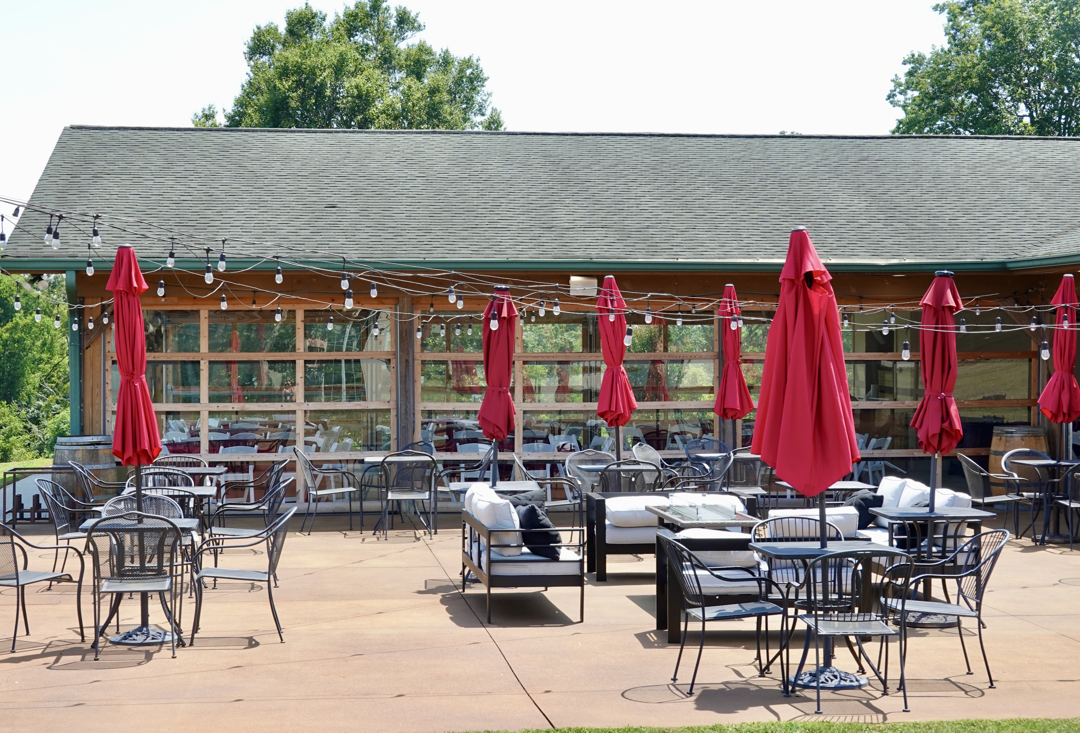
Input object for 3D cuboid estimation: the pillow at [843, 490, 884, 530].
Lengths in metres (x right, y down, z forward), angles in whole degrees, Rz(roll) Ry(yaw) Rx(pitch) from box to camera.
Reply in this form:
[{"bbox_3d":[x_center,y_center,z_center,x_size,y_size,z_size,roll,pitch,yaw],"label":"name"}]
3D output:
[{"bbox_3d":[2.620,1.165,14.800,0.140,0.370,0.390,39,-18,-24],"label":"pillow"}]

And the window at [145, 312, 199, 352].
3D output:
[{"bbox_3d":[-4.348,-0.396,20.743,0.979,0.472,0.050,0,0,-7],"label":"window"}]

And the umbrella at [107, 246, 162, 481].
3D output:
[{"bbox_3d":[-2.547,0.419,11.510,0.340,2.349,0.340,-3,0,0],"label":"umbrella"}]

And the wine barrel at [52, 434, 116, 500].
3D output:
[{"bbox_3d":[-4.837,1.218,19.450,0.690,0.950,0.690,0,0,-7],"label":"wine barrel"}]

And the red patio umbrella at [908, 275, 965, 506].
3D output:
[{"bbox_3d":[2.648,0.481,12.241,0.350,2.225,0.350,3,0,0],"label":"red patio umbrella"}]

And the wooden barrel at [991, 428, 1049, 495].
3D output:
[{"bbox_3d":[5.514,1.183,21.100,0.690,0.950,0.690,0,0,-7],"label":"wooden barrel"}]

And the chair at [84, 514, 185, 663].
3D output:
[{"bbox_3d":[-2.475,1.305,11.200,0.590,0.885,0.660,0,0,-12],"label":"chair"}]

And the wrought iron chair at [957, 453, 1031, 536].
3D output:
[{"bbox_3d":[4.334,1.254,17.529,0.640,0.850,0.570,0,0,-11],"label":"wrought iron chair"}]

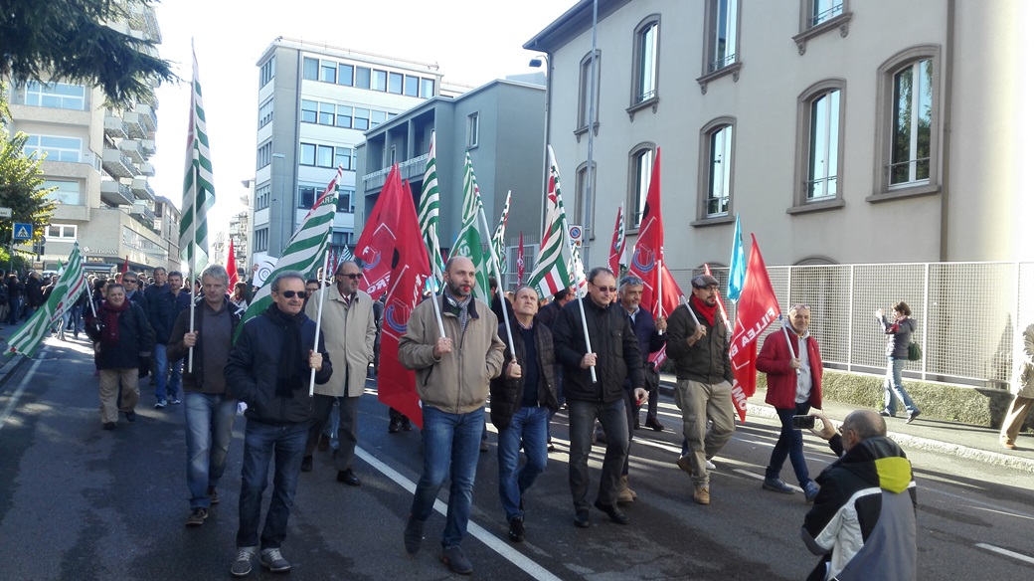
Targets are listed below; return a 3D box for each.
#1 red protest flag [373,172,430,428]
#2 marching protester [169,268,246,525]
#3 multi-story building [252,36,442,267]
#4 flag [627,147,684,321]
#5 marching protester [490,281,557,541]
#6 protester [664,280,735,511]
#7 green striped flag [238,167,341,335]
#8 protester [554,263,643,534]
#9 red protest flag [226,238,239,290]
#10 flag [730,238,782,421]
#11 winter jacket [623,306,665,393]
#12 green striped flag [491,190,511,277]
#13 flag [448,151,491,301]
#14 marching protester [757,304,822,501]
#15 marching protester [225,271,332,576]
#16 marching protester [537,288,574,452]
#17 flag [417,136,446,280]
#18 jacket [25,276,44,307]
[{"bbox_3d":[-0.700,0.078,4.800,0.240,1.620,0.530,2,0,-37],"label":"red protest flag"},{"bbox_3d":[-2.173,0.685,5.371,0.550,1.726,0.500,2,0,-26],"label":"marching protester"},{"bbox_3d":[-14.122,-8.682,66.089,13.900,20.000,8.500,2,0,-29],"label":"multi-story building"},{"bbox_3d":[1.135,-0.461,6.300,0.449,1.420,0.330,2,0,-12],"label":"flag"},{"bbox_3d":[0.051,0.803,5.320,0.500,1.667,0.470,2,0,-16],"label":"marching protester"},{"bbox_3d":[1.479,0.802,6.220,0.540,1.840,0.520,2,0,-18],"label":"protester"},{"bbox_3d":[-1.457,-0.238,4.900,0.640,1.130,0.360,2,0,23],"label":"green striped flag"},{"bbox_3d":[0.595,0.749,5.570,0.600,1.821,0.500,2,0,-21],"label":"protester"},{"bbox_3d":[-5.754,-0.492,15.500,0.300,1.180,0.260,2,0,12],"label":"red protest flag"},{"bbox_3d":[2.009,0.324,6.500,0.440,1.550,0.380,2,0,0],"label":"flag"},{"bbox_3d":[0.968,0.466,6.150,0.520,0.710,0.370,2,0,-18],"label":"winter jacket"},{"bbox_3d":[-0.188,-0.656,8.800,0.280,1.000,0.250,2,0,-10],"label":"green striped flag"},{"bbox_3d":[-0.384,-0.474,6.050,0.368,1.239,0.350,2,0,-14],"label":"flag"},{"bbox_3d":[2.371,0.941,6.675,0.530,1.638,0.570,2,0,-25],"label":"marching protester"},{"bbox_3d":[-1.373,0.731,4.392,0.600,1.688,0.470,2,0,-30],"label":"marching protester"},{"bbox_3d":[0.422,0.798,7.850,0.550,1.740,0.420,2,0,-34],"label":"marching protester"},{"bbox_3d":[-0.747,-0.708,6.700,0.269,1.354,0.250,2,0,-18],"label":"flag"},{"bbox_3d":[-12.581,0.013,20.000,0.360,0.820,0.520,2,0,37],"label":"jacket"}]

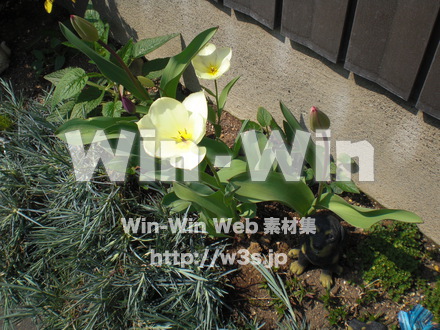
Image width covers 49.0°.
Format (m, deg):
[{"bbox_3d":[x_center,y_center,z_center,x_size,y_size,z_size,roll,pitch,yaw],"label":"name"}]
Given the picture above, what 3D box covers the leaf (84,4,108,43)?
[{"bbox_3d":[-0.305,-0.353,1.200,0.048,0.099,0.025,-18,24,-9],"label":"leaf"}]

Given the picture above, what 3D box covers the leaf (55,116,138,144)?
[{"bbox_3d":[-0.233,-0.065,0.910,0.158,0.035,0.045,-2,48,0],"label":"leaf"}]

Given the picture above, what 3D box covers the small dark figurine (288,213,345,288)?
[{"bbox_3d":[0.174,0.141,0.837,0.090,0.115,0.092,17,51,16],"label":"small dark figurine"}]

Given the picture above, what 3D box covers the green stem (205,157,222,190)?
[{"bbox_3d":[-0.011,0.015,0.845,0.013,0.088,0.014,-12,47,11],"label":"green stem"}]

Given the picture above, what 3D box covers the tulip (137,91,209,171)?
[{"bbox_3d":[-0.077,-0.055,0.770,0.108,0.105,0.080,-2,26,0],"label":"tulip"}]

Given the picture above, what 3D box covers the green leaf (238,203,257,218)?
[{"bbox_3d":[0.052,0.087,0.920,0.034,0.022,0.030,-2,48,0],"label":"green leaf"}]

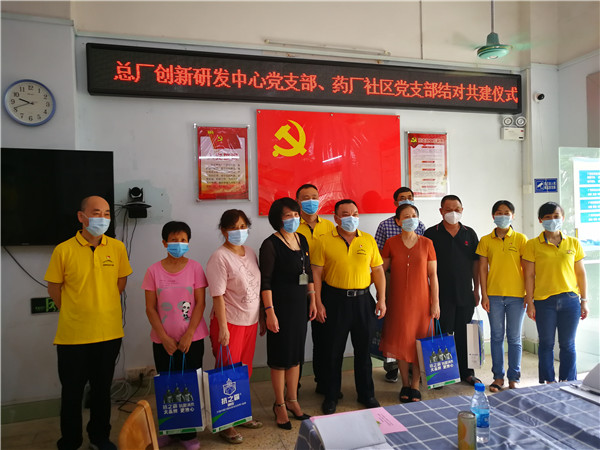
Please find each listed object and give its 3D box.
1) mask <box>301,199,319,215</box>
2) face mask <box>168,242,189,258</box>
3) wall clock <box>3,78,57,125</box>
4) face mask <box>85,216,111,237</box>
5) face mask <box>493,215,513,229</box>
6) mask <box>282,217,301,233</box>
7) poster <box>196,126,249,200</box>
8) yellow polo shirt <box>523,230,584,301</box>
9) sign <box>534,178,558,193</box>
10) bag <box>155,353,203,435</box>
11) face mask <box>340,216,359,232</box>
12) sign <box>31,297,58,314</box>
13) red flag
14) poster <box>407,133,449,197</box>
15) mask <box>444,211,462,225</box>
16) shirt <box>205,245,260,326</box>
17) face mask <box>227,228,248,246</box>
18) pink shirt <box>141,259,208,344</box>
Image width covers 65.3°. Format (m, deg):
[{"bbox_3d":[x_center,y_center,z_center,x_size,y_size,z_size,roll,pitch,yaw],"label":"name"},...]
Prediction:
[{"bbox_3d":[0.086,-0.144,3.880,0.137,0.117,0.080,-1,0,-16],"label":"mask"},{"bbox_3d":[-0.782,0.164,3.000,0.145,0.105,0.080,-1,1,-24],"label":"face mask"},{"bbox_3d":[-2.029,-0.918,3.533,0.345,0.347,0.045,-1,1,-15],"label":"wall clock"},{"bbox_3d":[-1.307,0.013,3.040,0.080,0.117,0.137,-1,0,41],"label":"face mask"},{"bbox_3d":[1.700,-0.022,3.920,0.137,0.111,0.080,-1,0,17],"label":"face mask"},{"bbox_3d":[-0.059,0.003,3.400,0.137,0.114,0.080,-1,0,-29],"label":"mask"},{"bbox_3d":[-0.689,-0.556,4.231,0.464,0.664,0.020,-1,0,-15],"label":"poster"},{"bbox_3d":[2.117,0.342,3.900,0.480,0.575,0.260,-1,1,18],"label":"yellow polo shirt"},{"bbox_3d":[2.641,-0.418,5.014,0.297,0.148,0.008,-4,1,-15],"label":"sign"},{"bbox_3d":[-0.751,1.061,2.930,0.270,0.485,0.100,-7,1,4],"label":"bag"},{"bbox_3d":[0.387,-0.004,3.600,0.137,0.117,0.080,-1,0,-21],"label":"face mask"},{"bbox_3d":[-1.858,0.605,3.524,0.300,0.117,0.025,-1,0,-15],"label":"sign"},{"bbox_3d":[0.312,-0.587,4.500,1.450,0.980,0.020,-1,0,-15],"label":"red flag"},{"bbox_3d":[1.310,-0.596,4.768,0.462,0.679,0.020,-1,0,-15],"label":"poster"},{"bbox_3d":[1.320,-0.060,4.030,0.150,0.112,0.090,-1,1,8],"label":"mask"},{"bbox_3d":[-0.457,0.419,3.240,0.430,0.555,0.280,-2,1,-38],"label":"shirt"},{"bbox_3d":[-0.416,0.086,3.180,0.137,0.111,0.080,-1,0,-31],"label":"face mask"},{"bbox_3d":[-0.831,0.494,3.130,0.420,0.550,0.250,-1,0,-16],"label":"pink shirt"}]

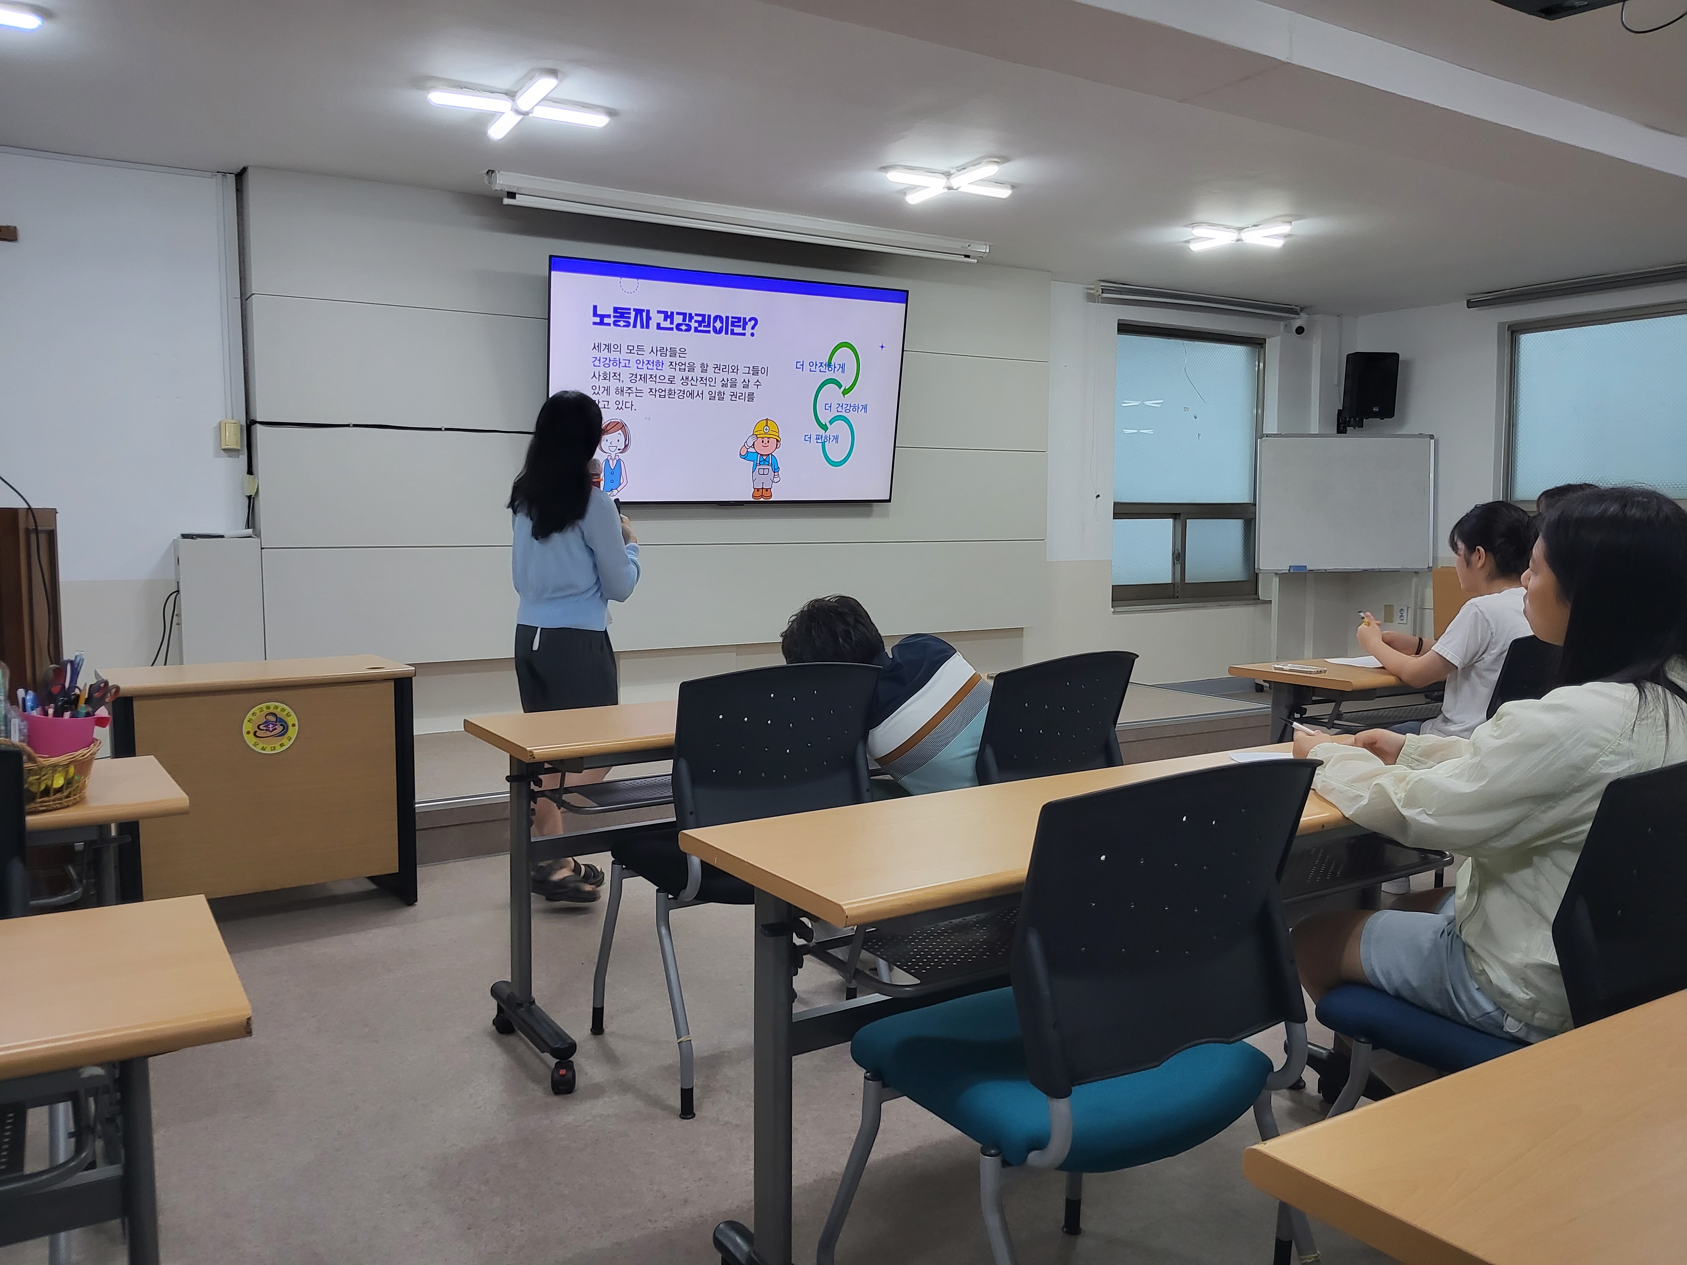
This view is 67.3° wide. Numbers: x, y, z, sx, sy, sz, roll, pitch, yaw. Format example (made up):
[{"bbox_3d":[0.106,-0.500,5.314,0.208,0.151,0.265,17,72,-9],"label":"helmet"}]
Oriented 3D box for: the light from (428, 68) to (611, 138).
[{"bbox_3d":[-1.059,-1.726,4.166,0.610,0.070,0.640,-2,6,-26],"label":"light"}]

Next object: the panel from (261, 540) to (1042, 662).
[{"bbox_3d":[-0.617,-0.189,6.279,4.140,0.500,0.080,-3,6,-32],"label":"panel"}]

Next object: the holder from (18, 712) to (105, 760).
[{"bbox_3d":[-1.359,0.200,2.196,0.127,0.125,0.127,-3,6,-31],"label":"holder"}]

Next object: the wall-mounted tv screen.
[{"bbox_3d":[-0.516,-1.171,6.137,1.885,1.080,0.060,-3,14,-31],"label":"wall-mounted tv screen"}]

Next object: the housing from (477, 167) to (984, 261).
[{"bbox_3d":[-0.367,-1.827,5.710,2.480,0.115,0.090,-3,6,-32],"label":"housing"}]

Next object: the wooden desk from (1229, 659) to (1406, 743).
[{"bbox_3d":[1.963,0.452,4.209,1.500,0.725,0.450,-3,6,-32],"label":"wooden desk"}]

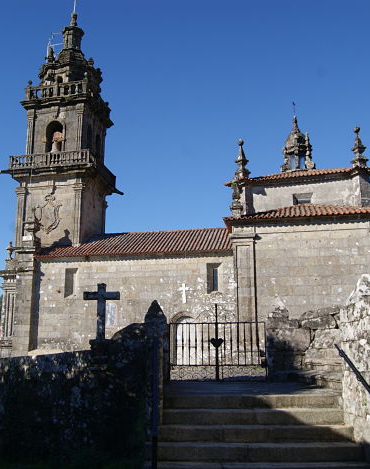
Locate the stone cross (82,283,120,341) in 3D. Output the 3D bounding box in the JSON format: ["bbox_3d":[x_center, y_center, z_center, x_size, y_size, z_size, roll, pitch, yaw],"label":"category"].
[{"bbox_3d":[-1.756,1.625,11.100,0.760,1.200,0.170,0,-13,0],"label":"stone cross"}]

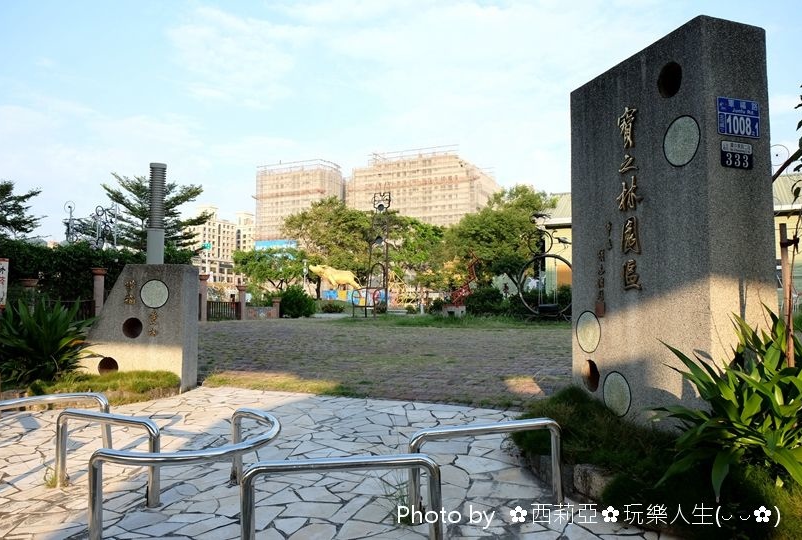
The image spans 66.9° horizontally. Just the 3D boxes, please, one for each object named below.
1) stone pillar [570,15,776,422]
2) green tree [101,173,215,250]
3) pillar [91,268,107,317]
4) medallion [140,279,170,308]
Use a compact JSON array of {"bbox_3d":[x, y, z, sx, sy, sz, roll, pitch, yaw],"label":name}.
[{"bbox_3d":[2.451,-0.280,5.738,0.713,3.420,1.781,1,-3,-19],"label":"stone pillar"},{"bbox_3d":[-10.867,-0.888,27.063,4.978,6.889,5.000,0,-2,0],"label":"green tree"},{"bbox_3d":[-12.100,1.140,24.300,0.550,2.400,0.550,-2,-3,25],"label":"pillar"},{"bbox_3d":[-3.505,0.350,8.675,0.420,0.420,0.040,0,-2,0],"label":"medallion"}]

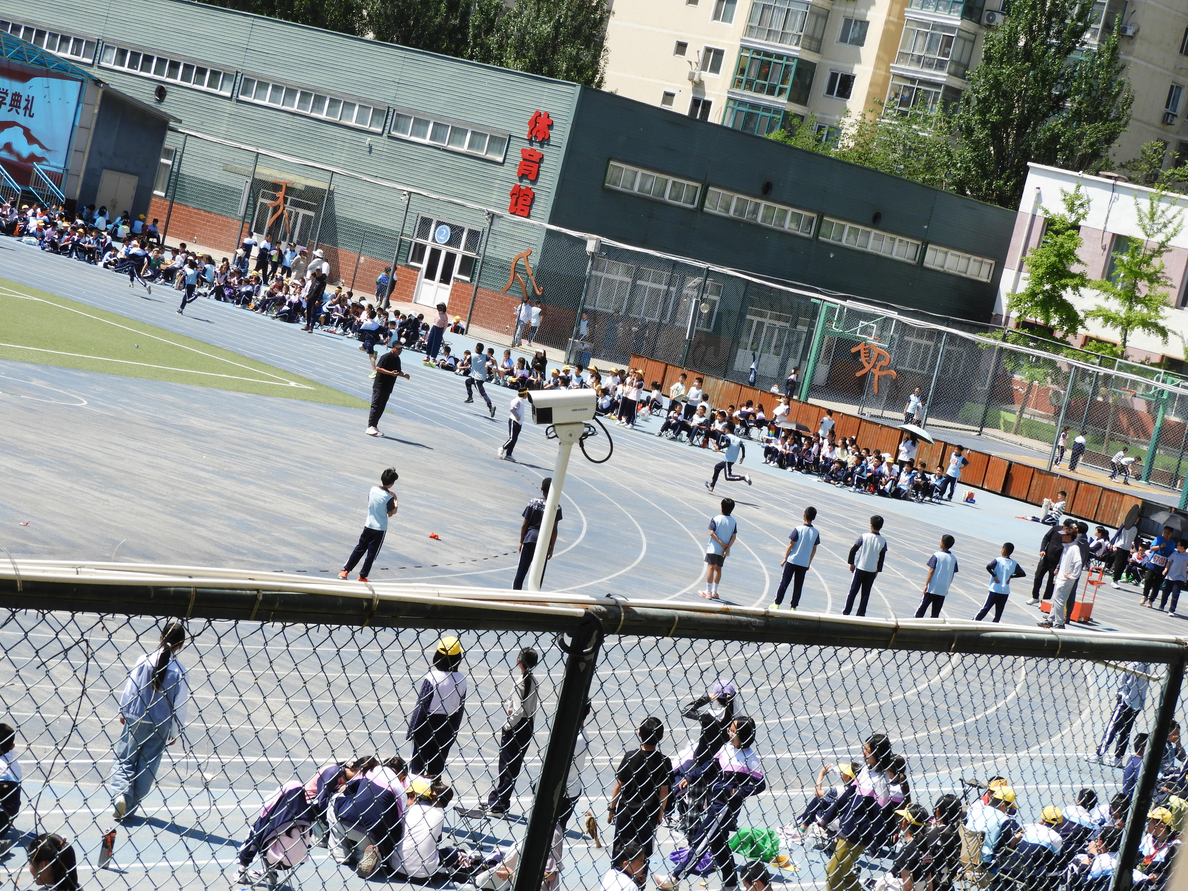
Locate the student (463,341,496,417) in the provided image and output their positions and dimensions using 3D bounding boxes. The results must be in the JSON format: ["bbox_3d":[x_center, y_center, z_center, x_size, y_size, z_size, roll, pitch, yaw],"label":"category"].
[{"bbox_3d":[-2.555,-1.475,65.297,0.800,1.420,0.550,18,6,42],"label":"student"}]

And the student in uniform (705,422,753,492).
[{"bbox_3d":[2.803,0.325,59.374,0.480,1.420,0.850,10,6,-40],"label":"student in uniform"}]

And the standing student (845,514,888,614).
[{"bbox_3d":[4.181,1.883,44.642,0.470,1.620,0.290,11,5,-28],"label":"standing student"}]

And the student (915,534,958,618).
[{"bbox_3d":[5.232,2.135,44.930,0.450,1.579,0.290,11,6,-33],"label":"student"}]

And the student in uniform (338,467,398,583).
[{"bbox_3d":[-2.714,1.001,36.108,0.430,1.420,0.350,18,6,40],"label":"student in uniform"}]

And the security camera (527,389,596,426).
[{"bbox_3d":[-0.105,-0.123,9.400,0.207,0.102,0.100,-3,8,-10],"label":"security camera"}]

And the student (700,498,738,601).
[{"bbox_3d":[1.932,1.531,43.302,0.420,1.469,0.290,12,5,-24],"label":"student"}]

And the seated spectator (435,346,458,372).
[{"bbox_3d":[-3.860,-2.321,76.651,0.540,0.620,0.400,12,5,-20],"label":"seated spectator"}]

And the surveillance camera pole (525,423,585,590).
[{"bbox_3d":[-0.148,0.222,10.200,0.130,0.600,0.110,12,5,-20],"label":"surveillance camera pole"}]

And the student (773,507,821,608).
[{"bbox_3d":[3.045,1.704,43.453,0.460,1.570,0.320,13,5,-13],"label":"student"}]

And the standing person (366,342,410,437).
[{"bbox_3d":[-3.864,-1.059,54.923,0.540,1.760,0.530,16,5,25],"label":"standing person"}]

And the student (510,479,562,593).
[{"bbox_3d":[-0.705,1.229,38.643,0.480,1.594,0.290,13,5,-12],"label":"student"}]

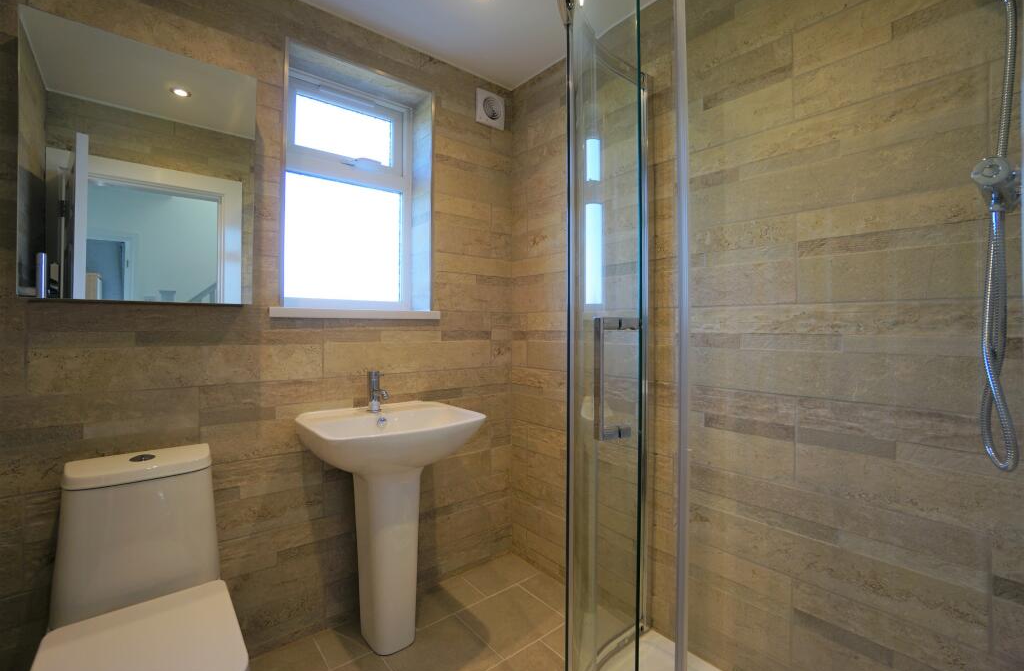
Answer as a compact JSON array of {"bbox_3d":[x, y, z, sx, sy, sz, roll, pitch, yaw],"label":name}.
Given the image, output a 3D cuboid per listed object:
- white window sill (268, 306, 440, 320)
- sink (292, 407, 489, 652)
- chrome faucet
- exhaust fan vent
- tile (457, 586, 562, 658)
[{"bbox_3d":[-0.602,-0.078,1.640,0.636,0.032,0.200,-1,1,-40],"label":"white window sill"},{"bbox_3d":[-0.395,0.666,1.431,0.547,0.803,0.462,-1,1,-40],"label":"sink"},{"bbox_3d":[-0.468,0.202,1.501,0.050,0.147,0.125,-1,1,-40],"label":"chrome faucet"},{"bbox_3d":[-0.096,-1.031,1.940,0.154,0.156,0.024,-1,1,-40],"label":"exhaust fan vent"},{"bbox_3d":[-0.001,1.055,1.591,0.303,0.010,0.302,-1,1,-40],"label":"tile"}]

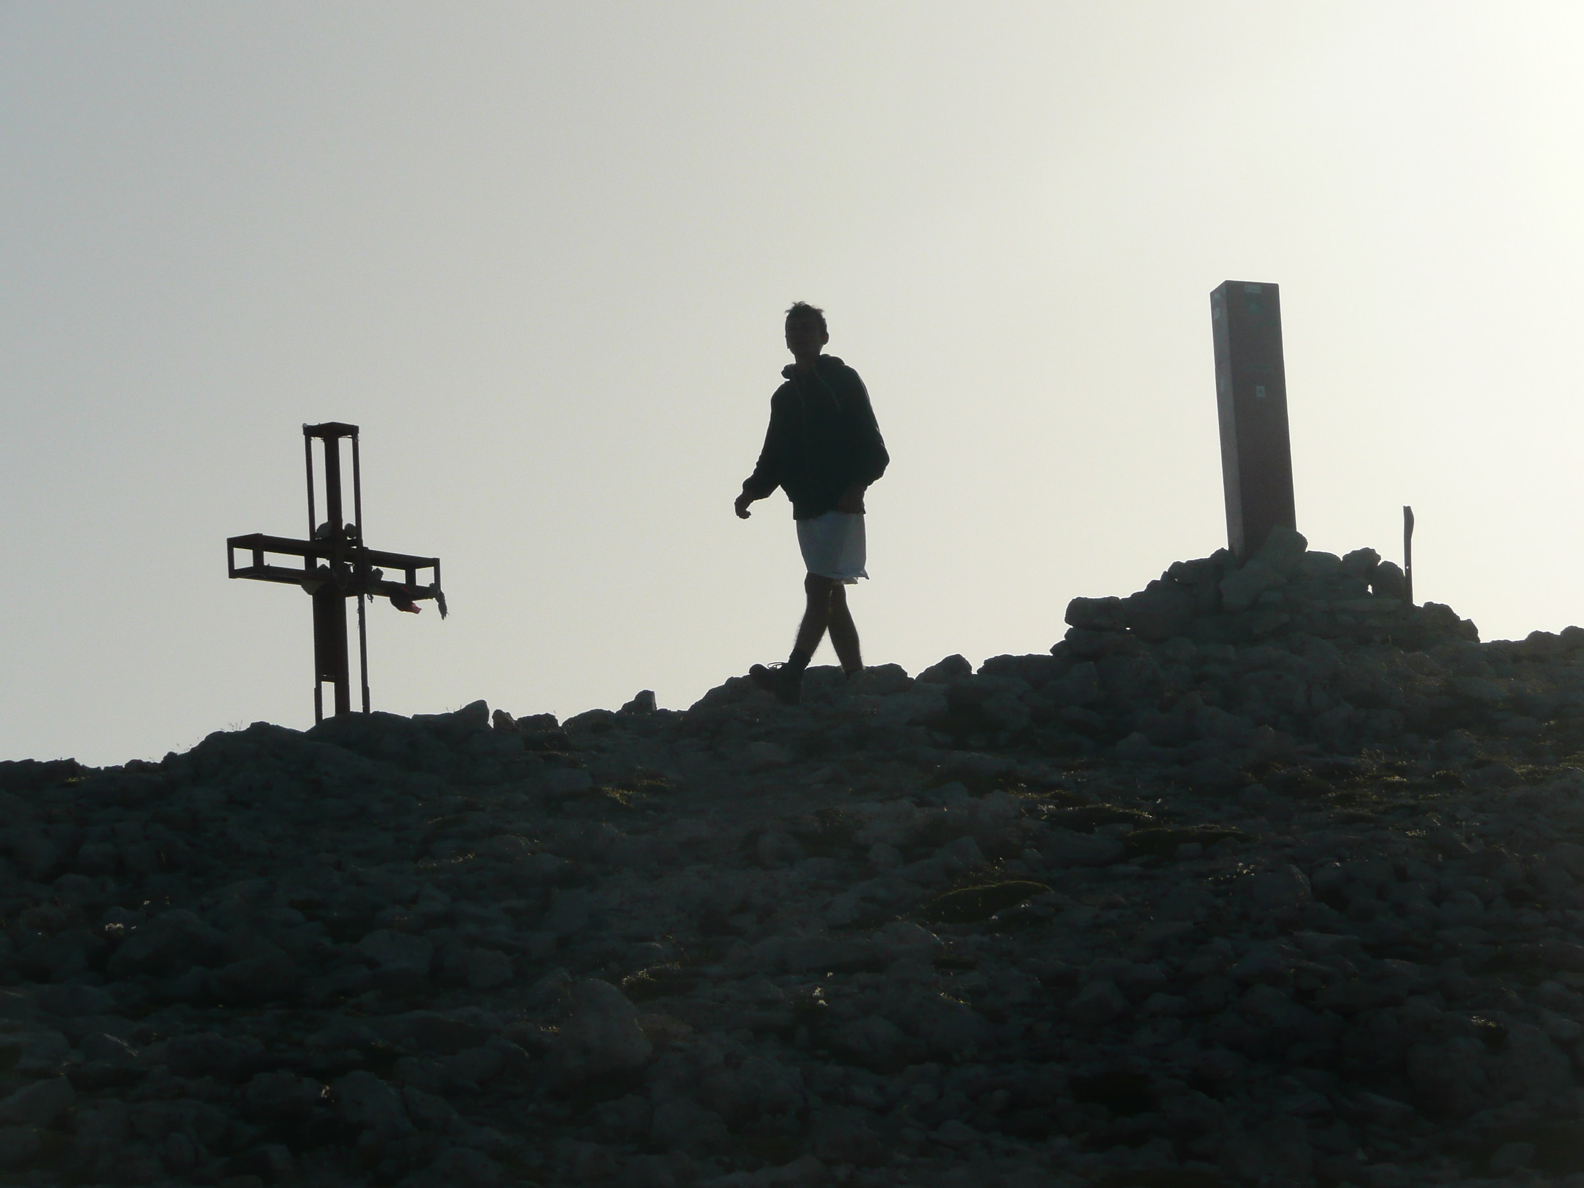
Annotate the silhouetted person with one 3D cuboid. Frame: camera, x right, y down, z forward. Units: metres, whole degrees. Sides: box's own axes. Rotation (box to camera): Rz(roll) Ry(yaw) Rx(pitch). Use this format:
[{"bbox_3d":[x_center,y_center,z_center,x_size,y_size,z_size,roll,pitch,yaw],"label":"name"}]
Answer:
[{"bbox_3d":[0.082,-0.385,31.000,0.580,1.770,0.600,-11,-13,34],"label":"silhouetted person"}]

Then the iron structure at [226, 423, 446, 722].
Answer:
[{"bbox_3d":[-2.010,-0.079,32.000,0.180,1.340,1.250,-11,-13,35],"label":"iron structure"}]

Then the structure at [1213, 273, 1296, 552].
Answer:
[{"bbox_3d":[2.046,-0.748,32.000,0.250,1.250,0.220,0,-11,-16],"label":"structure"}]

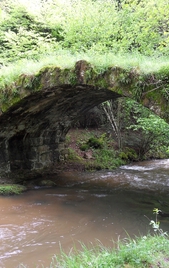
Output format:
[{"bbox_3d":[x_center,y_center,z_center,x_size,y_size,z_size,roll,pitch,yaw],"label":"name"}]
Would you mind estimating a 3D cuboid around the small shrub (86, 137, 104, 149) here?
[{"bbox_3d":[0.466,0.360,11.800,0.780,0.520,0.650,0,3,0],"label":"small shrub"}]

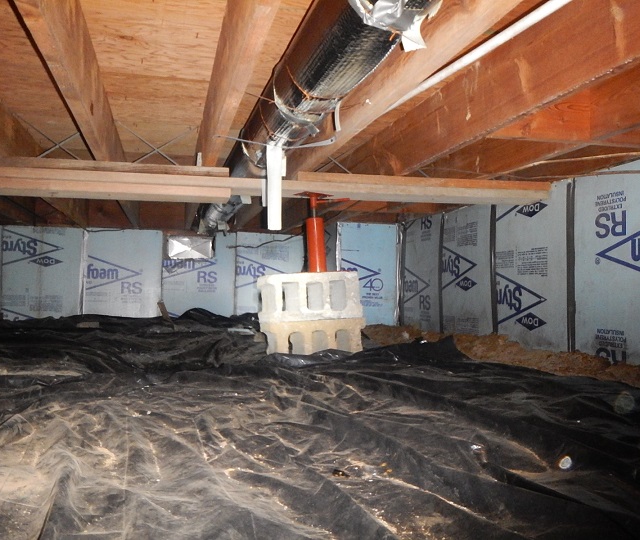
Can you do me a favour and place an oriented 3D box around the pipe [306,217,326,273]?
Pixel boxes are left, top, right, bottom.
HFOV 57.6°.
[{"bbox_3d":[-0.013,-0.105,2.470,0.075,0.232,0.075,-5,-2,0],"label":"pipe"}]

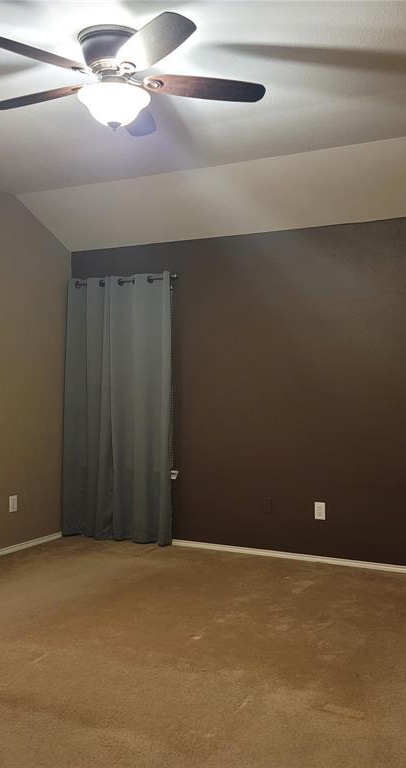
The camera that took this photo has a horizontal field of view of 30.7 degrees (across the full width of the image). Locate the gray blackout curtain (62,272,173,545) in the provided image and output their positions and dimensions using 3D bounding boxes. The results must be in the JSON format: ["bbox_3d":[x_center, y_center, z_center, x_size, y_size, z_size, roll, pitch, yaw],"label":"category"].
[{"bbox_3d":[-0.695,0.204,6.016,1.015,2.155,0.130,0,1,28],"label":"gray blackout curtain"}]

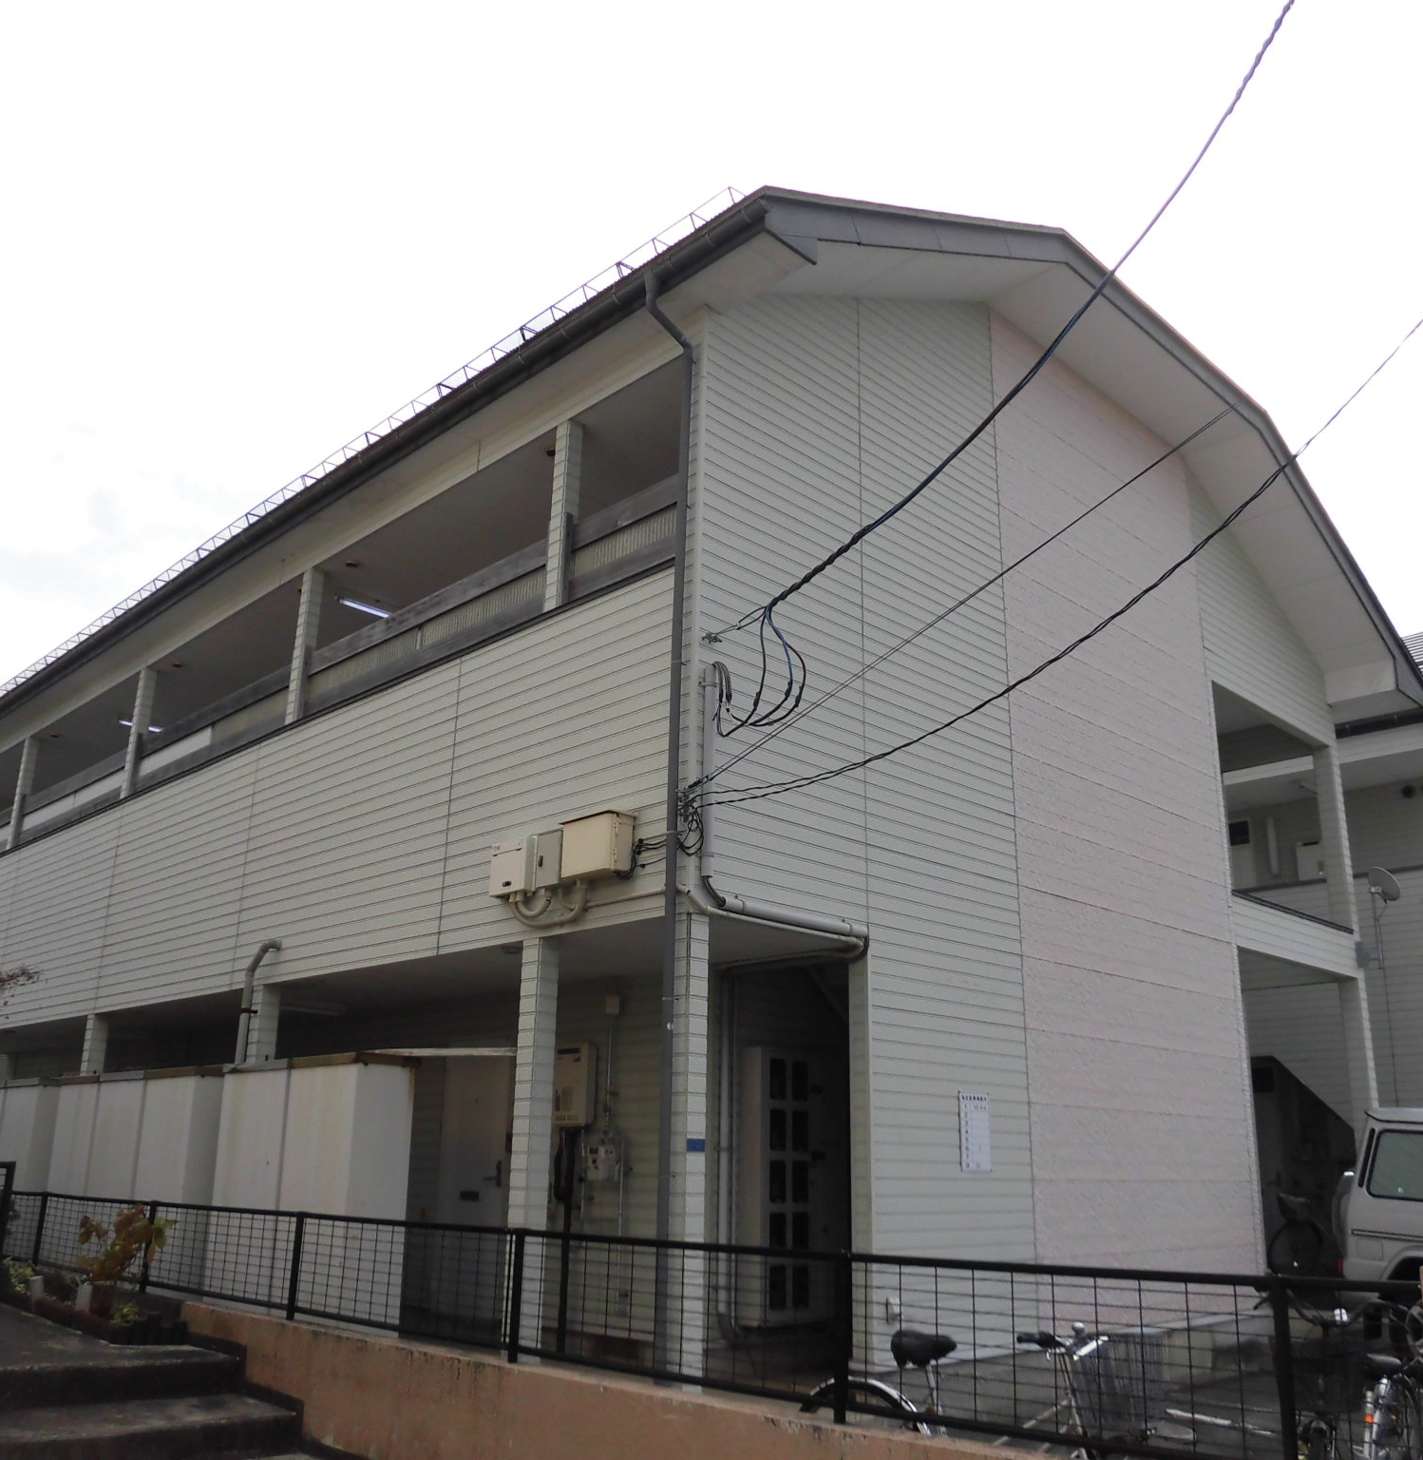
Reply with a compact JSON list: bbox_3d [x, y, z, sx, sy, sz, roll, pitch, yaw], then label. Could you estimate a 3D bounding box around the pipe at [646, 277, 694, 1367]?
[{"bbox_3d":[-0.295,0.157,6.741,0.370,5.600,0.075,18,-25,-41],"label":"pipe"}]

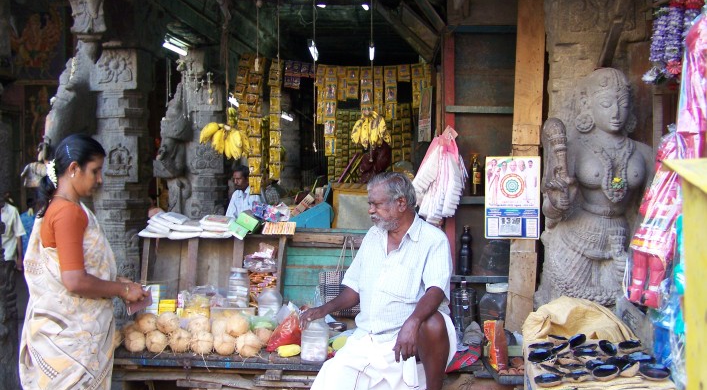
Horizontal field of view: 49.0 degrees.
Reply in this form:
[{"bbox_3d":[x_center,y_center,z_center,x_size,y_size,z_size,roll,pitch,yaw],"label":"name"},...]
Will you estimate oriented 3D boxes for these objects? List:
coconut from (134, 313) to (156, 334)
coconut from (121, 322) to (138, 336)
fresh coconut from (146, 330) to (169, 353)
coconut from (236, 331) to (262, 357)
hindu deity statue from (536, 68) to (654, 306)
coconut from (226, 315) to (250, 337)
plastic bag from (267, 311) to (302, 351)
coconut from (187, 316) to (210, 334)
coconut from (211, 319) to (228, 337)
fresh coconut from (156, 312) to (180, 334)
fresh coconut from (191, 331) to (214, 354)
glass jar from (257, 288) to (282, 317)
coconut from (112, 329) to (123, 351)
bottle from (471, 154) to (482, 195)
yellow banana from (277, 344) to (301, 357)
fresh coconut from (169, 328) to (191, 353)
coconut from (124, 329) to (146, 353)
[{"bbox_3d":[-0.929,0.577,3.481,0.100,0.098,0.098,0,5,0],"label":"coconut"},{"bbox_3d":[-1.105,0.683,3.870,0.104,0.104,0.104,0,2,7],"label":"coconut"},{"bbox_3d":[-0.864,0.648,3.420,0.098,0.098,0.098,0,5,0],"label":"fresh coconut"},{"bbox_3d":[-0.495,0.708,3.680,0.114,0.118,0.114,0,2,7],"label":"coconut"},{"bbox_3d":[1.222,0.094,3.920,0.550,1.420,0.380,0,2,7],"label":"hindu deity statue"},{"bbox_3d":[-0.516,0.585,3.480,0.105,0.101,0.105,0,1,8],"label":"coconut"},{"bbox_3d":[-0.305,0.601,3.430,0.155,0.185,0.085,0,1,8],"label":"plastic bag"},{"bbox_3d":[-0.689,0.590,3.481,0.100,0.100,0.100,0,5,0],"label":"coconut"},{"bbox_3d":[-0.649,0.656,3.800,0.102,0.105,0.102,0,2,7],"label":"coconut"},{"bbox_3d":[-0.851,0.591,3.570,0.107,0.102,0.107,0,1,8],"label":"fresh coconut"},{"bbox_3d":[-0.657,0.642,3.378,0.101,0.103,0.101,0,5,0],"label":"fresh coconut"},{"bbox_3d":[-0.398,0.543,3.680,0.120,0.200,0.120,0,1,0],"label":"glass jar"},{"bbox_3d":[-1.189,0.710,3.820,0.102,0.104,0.102,0,2,7],"label":"coconut"},{"bbox_3d":[0.629,-0.105,3.950,0.043,0.205,0.043,0,2,7],"label":"bottle"},{"bbox_3d":[-0.283,0.677,3.380,0.108,0.053,0.060,0,1,8],"label":"yellow banana"},{"bbox_3d":[-0.841,0.707,3.760,0.107,0.108,0.107,0,2,7],"label":"fresh coconut"},{"bbox_3d":[-0.995,0.664,3.540,0.101,0.105,0.101,0,1,8],"label":"coconut"}]

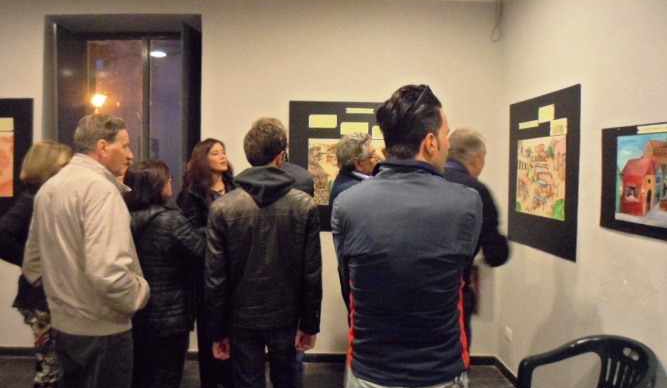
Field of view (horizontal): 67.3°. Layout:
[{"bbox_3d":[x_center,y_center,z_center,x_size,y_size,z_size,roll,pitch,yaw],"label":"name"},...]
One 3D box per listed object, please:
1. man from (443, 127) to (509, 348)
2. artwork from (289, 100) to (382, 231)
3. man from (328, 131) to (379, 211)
[{"bbox_3d":[0.596,0.534,2.460,0.530,1.703,0.400,3,3,37],"label":"man"},{"bbox_3d":[0.136,-0.203,3.805,0.940,0.987,0.025,1,3,-1],"label":"artwork"},{"bbox_3d":[0.162,0.527,2.619,0.320,1.689,0.460,-1,3,-34],"label":"man"}]

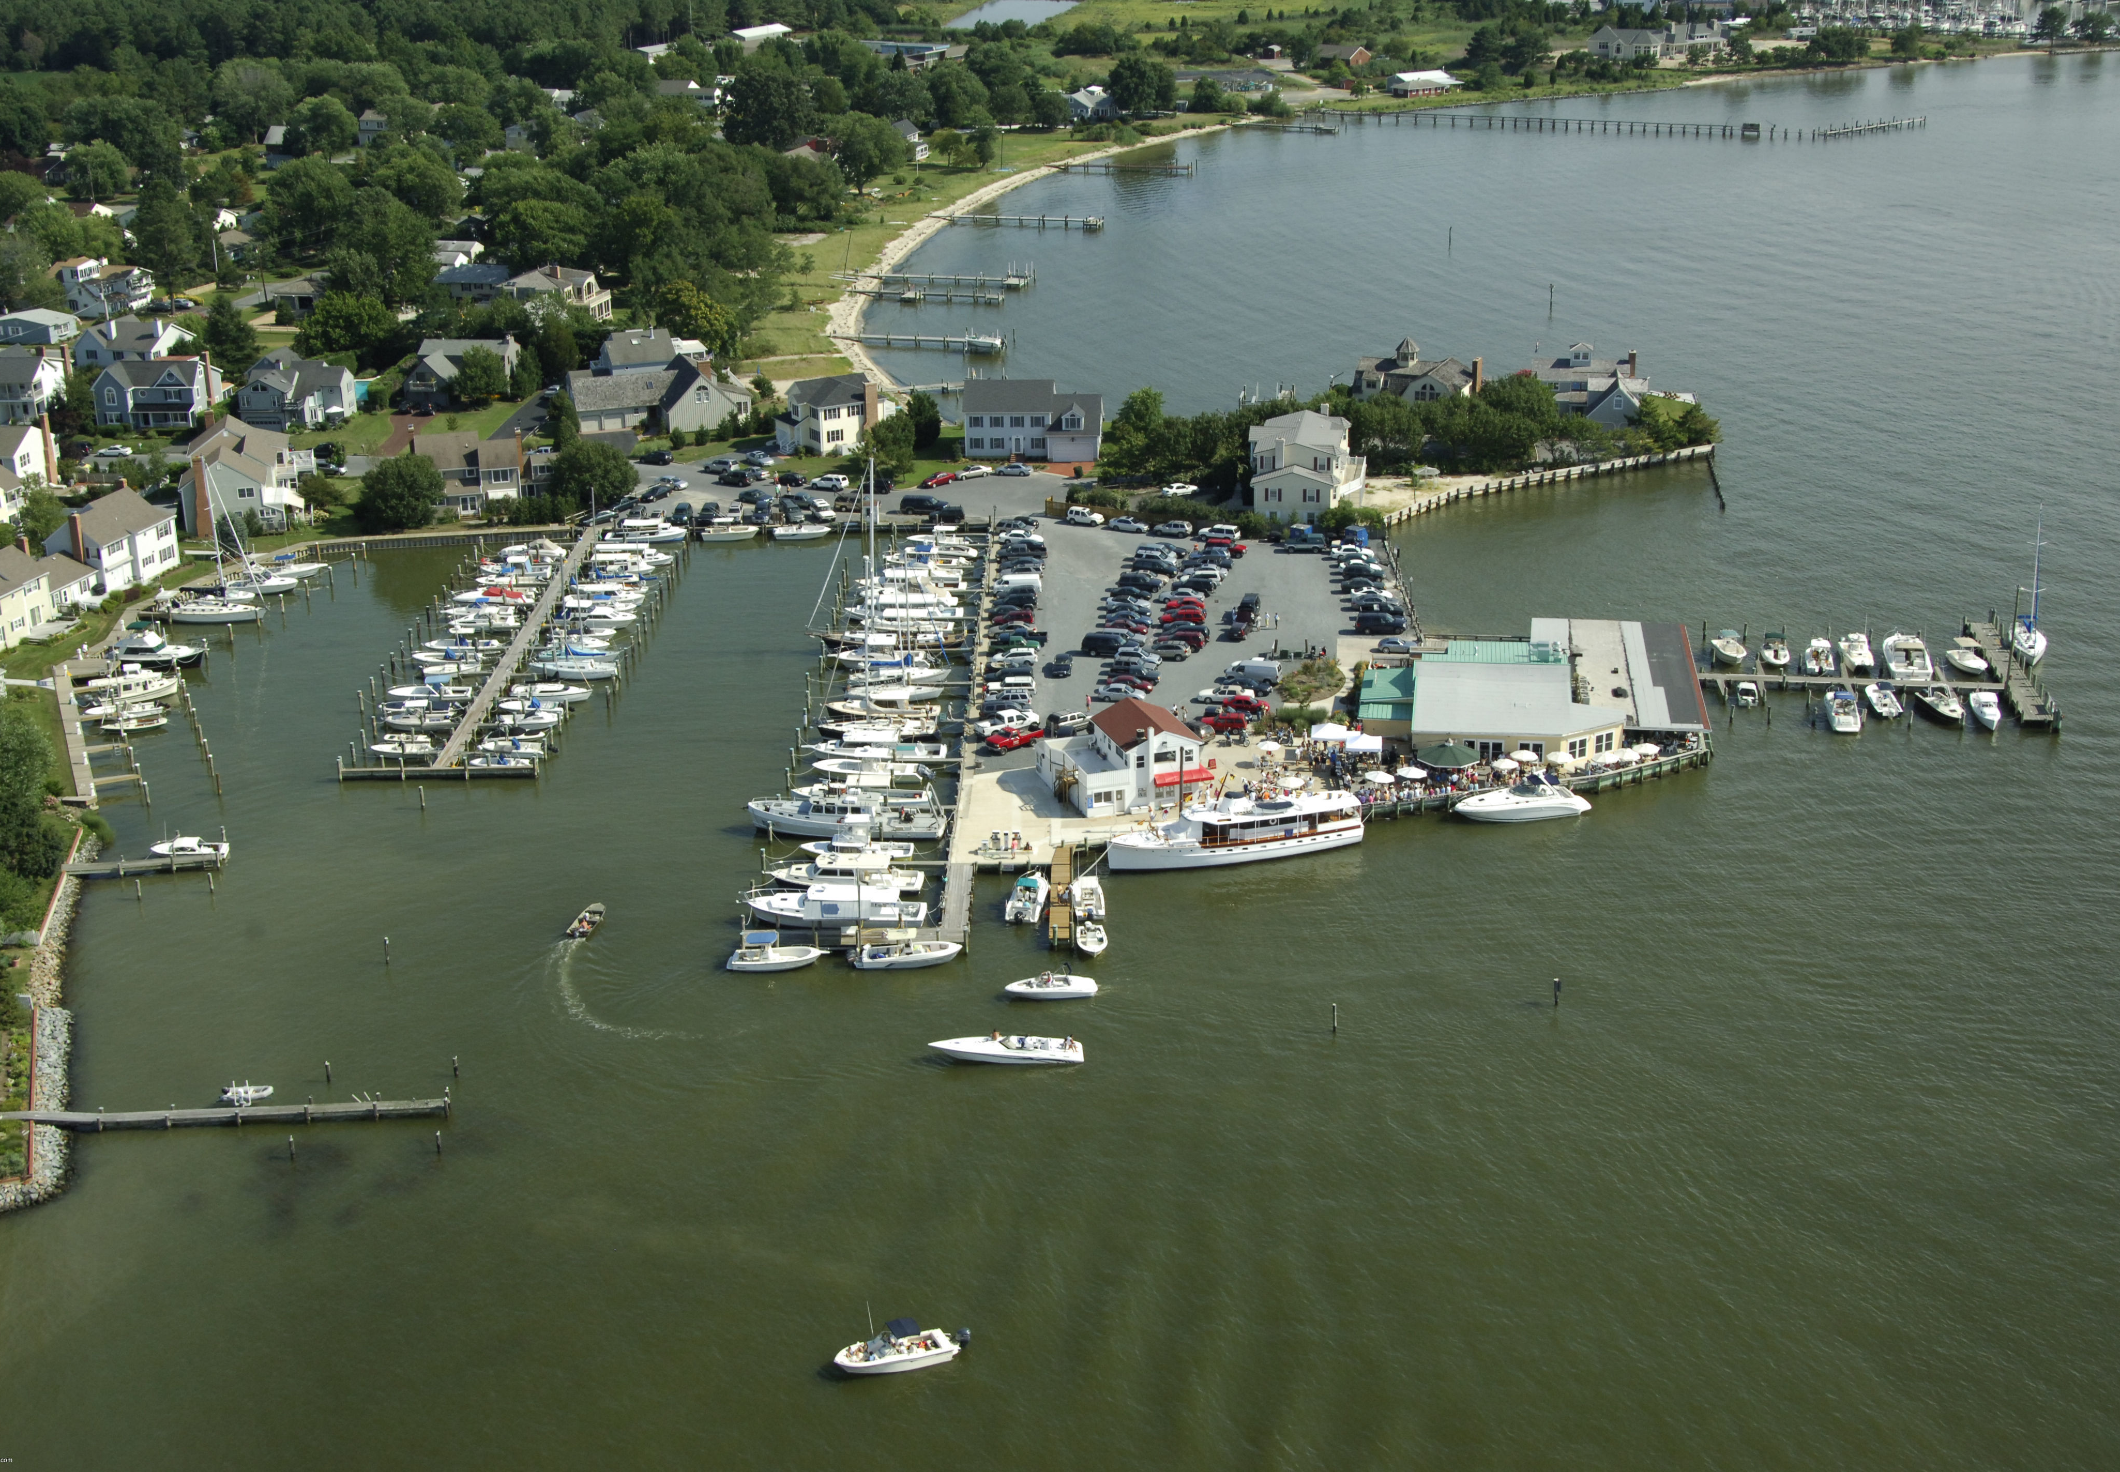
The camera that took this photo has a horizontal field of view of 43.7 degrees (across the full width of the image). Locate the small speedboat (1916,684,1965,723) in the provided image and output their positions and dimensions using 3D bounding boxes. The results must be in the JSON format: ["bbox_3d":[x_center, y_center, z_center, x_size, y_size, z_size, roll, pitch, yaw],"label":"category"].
[{"bbox_3d":[83.667,-3.071,249.399,2.500,2.200,7.100,-3,20,-8],"label":"small speedboat"}]

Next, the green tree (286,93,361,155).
[{"bbox_3d":[-181.570,-149.428,650.087,17.000,16.000,17.000,-1,19,0],"label":"green tree"}]

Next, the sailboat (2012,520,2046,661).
[{"bbox_3d":[97.999,-15.520,265.653,3.100,14.500,9.500,4,19,12],"label":"sailboat"}]

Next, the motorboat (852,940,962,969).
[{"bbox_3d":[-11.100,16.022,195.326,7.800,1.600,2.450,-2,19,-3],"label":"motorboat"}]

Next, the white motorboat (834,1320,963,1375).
[{"bbox_3d":[-8.979,33.236,144.892,7.100,2.200,2.450,-7,20,-17],"label":"white motorboat"}]

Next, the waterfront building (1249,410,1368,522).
[{"bbox_3d":[29.304,-32.143,316.102,13.400,9.500,17.000,3,20,9],"label":"waterfront building"}]

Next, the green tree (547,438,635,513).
[{"bbox_3d":[-57.500,-32.692,323.224,10.500,8.000,10.500,0,19,0],"label":"green tree"}]

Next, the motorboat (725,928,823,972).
[{"bbox_3d":[-21.004,15.839,195.155,7.000,2.350,2.450,-1,19,0],"label":"motorboat"}]

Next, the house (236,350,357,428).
[{"bbox_3d":[-105.530,-47.790,366.382,13.600,8.200,11.500,1,19,3],"label":"house"}]

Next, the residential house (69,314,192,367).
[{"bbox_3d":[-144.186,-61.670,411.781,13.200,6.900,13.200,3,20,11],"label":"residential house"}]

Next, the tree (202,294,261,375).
[{"bbox_3d":[-126.178,-61.245,402.604,8.600,11.600,8.600,-1,19,0],"label":"tree"}]

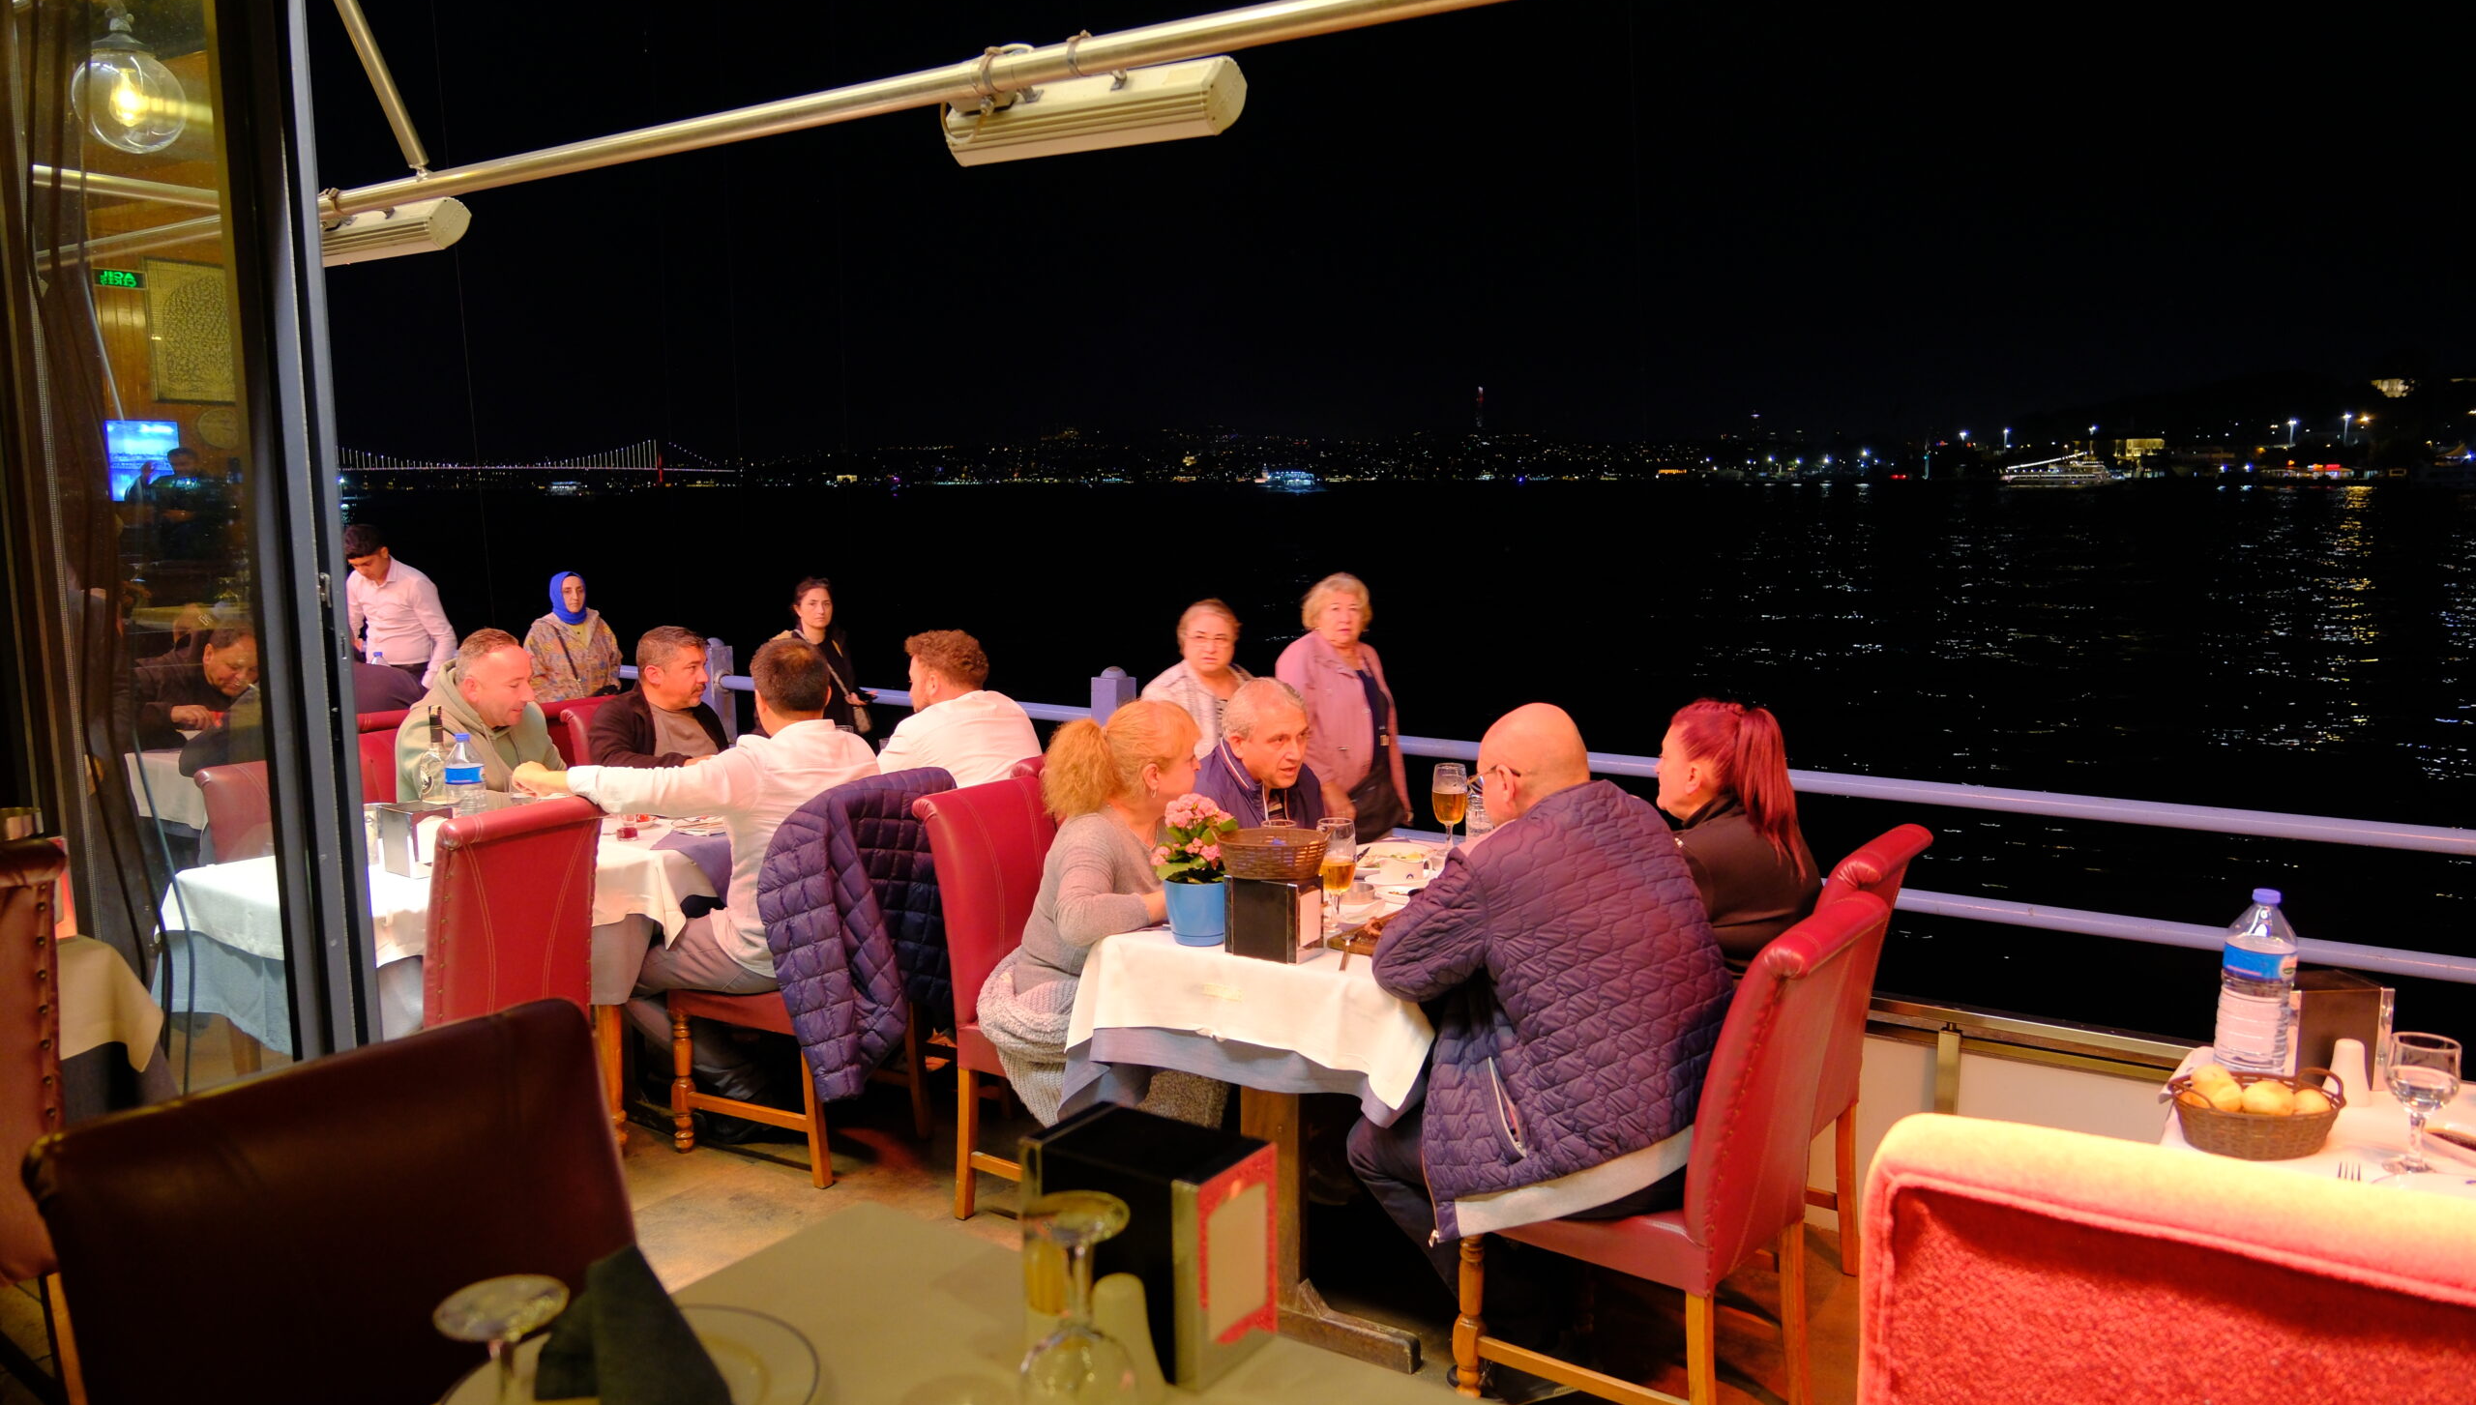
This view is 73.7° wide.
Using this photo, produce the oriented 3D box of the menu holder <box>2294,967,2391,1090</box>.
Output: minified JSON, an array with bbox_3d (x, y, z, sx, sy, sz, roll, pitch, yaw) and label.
[{"bbox_3d":[1.720,0.516,2.622,0.152,0.158,0.122,1,8,8],"label":"menu holder"}]

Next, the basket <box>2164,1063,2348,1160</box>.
[{"bbox_3d":[1.465,0.583,2.384,0.220,0.088,0.185,4,9,30],"label":"basket"}]

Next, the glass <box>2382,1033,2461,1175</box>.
[{"bbox_3d":[1.542,0.522,2.150,0.080,0.175,0.080,4,9,30],"label":"glass"}]

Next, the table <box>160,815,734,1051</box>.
[{"bbox_3d":[-2.151,0.618,4.417,0.970,0.390,0.910,4,9,31],"label":"table"}]

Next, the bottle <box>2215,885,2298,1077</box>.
[{"bbox_3d":[1.555,0.447,2.517,0.091,0.322,0.091,0,8,0],"label":"bottle"}]

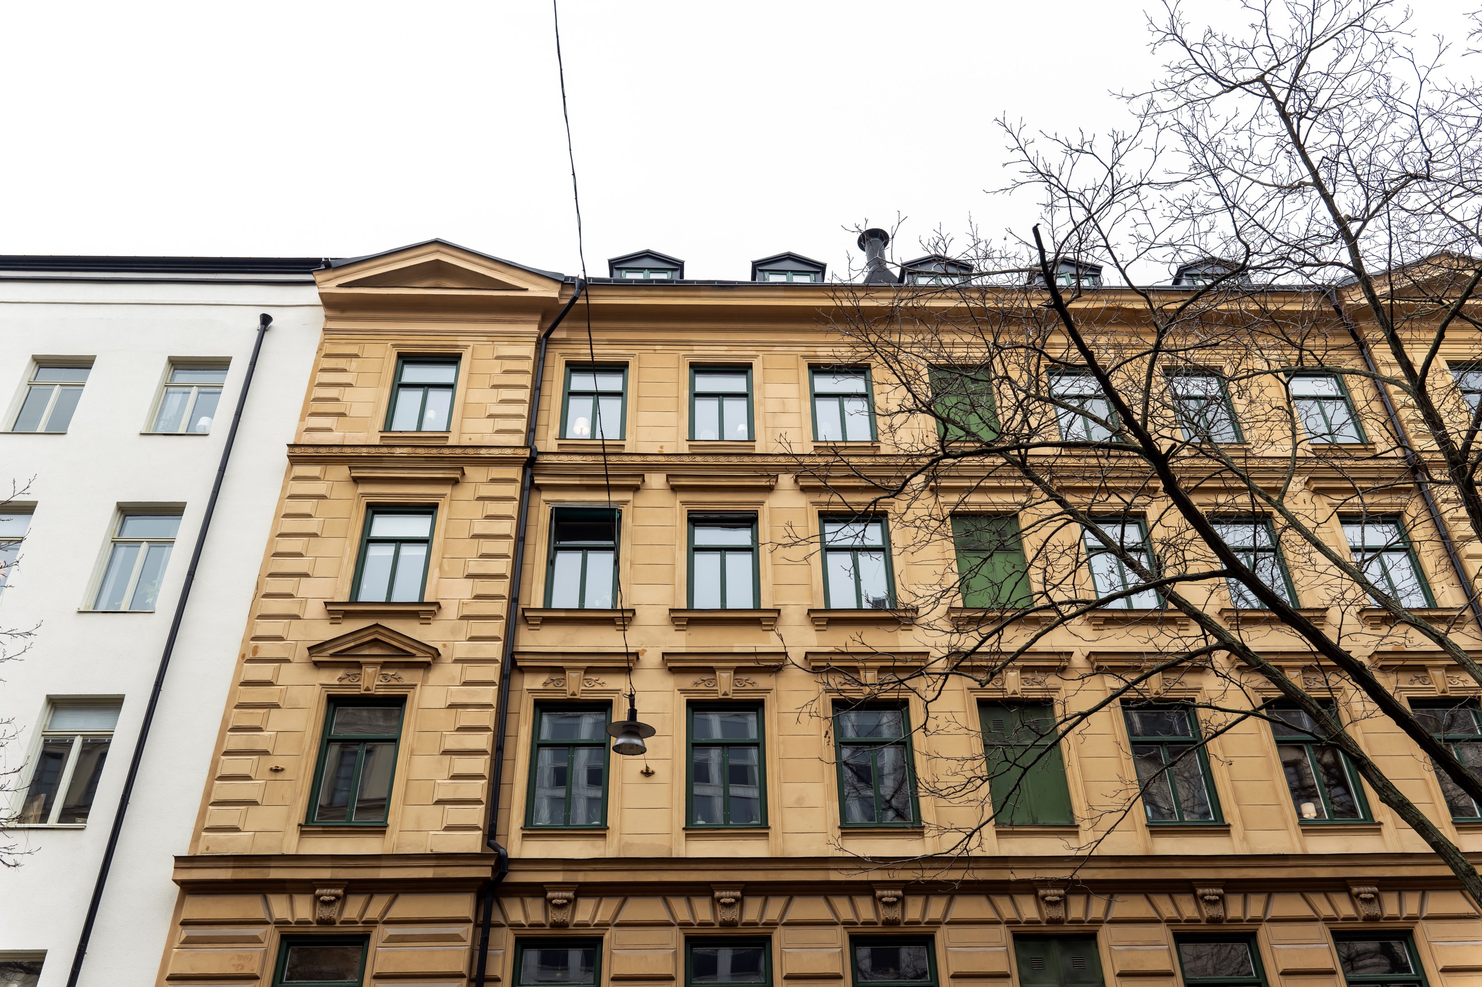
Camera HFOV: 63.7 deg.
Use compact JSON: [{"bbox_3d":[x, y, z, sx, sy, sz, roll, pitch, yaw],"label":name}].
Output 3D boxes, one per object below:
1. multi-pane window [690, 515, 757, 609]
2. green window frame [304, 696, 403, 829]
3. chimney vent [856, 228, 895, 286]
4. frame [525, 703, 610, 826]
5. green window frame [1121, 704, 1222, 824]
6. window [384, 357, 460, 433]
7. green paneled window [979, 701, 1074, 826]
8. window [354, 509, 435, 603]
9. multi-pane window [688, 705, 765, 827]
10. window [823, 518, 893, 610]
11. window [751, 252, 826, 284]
[{"bbox_3d":[-0.305,1.177,20.550,1.214,1.938,0.150,0,-33,-3],"label":"multi-pane window"},{"bbox_3d":[-5.789,4.062,18.105,1.214,2.066,0.150,0,-33,-3],"label":"green window frame"},{"bbox_3d":[2.946,-4.808,25.369,0.800,1.750,0.800,0,-36,-2],"label":"chimney vent"},{"bbox_3d":[-2.516,4.016,17.645,1.153,1.954,0.150,0,-36,-2],"label":"frame"},{"bbox_3d":[6.445,4.080,17.978,1.124,1.944,0.150,0,-36,-2],"label":"green window frame"},{"bbox_3d":[-5.677,-1.718,21.399,1.142,1.826,0.150,0,-36,-2],"label":"window"},{"bbox_3d":[4.453,4.229,18.787,1.214,2.066,0.150,0,-33,-3],"label":"green paneled window"},{"bbox_3d":[-5.806,1.031,20.100,1.214,1.938,0.150,0,-33,-3],"label":"window"},{"bbox_3d":[-0.230,4.294,18.909,1.277,2.143,0.160,0,-35,-2],"label":"multi-pane window"},{"bbox_3d":[1.912,1.198,19.854,1.148,1.899,0.150,0,-36,-2],"label":"window"},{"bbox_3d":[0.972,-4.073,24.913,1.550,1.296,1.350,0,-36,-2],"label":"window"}]

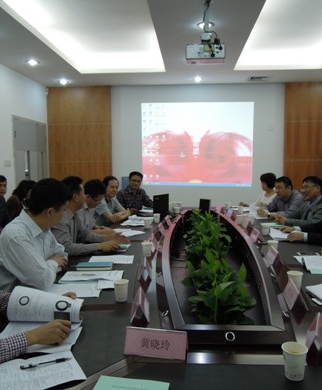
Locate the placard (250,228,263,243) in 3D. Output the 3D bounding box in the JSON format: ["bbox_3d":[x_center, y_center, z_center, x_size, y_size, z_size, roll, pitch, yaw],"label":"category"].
[{"bbox_3d":[0.782,0.331,2.944,0.070,0.080,0.200,0,5,2],"label":"placard"}]

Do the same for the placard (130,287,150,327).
[{"bbox_3d":[-0.088,0.471,1.561,0.077,0.078,0.210,0,5,-2],"label":"placard"}]

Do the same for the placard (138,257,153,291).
[{"bbox_3d":[-0.089,0.426,2.102,0.077,0.078,0.210,0,5,-2],"label":"placard"}]

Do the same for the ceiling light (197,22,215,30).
[{"bbox_3d":[0.462,-1.726,3.665,0.180,0.050,0.180,0,5,4],"label":"ceiling light"}]

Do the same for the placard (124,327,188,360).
[{"bbox_3d":[-0.016,0.490,1.206,0.202,0.080,0.070,1,5,10],"label":"placard"}]

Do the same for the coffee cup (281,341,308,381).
[{"bbox_3d":[0.398,0.497,1.073,0.074,0.085,0.074,0,5,5],"label":"coffee cup"}]

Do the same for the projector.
[{"bbox_3d":[0.361,-1.141,2.941,0.320,0.110,0.250,0,10,5],"label":"projector"}]

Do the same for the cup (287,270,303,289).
[{"bbox_3d":[0.680,0.441,1.828,0.075,0.088,0.075,0,5,4],"label":"cup"}]

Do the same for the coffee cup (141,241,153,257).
[{"bbox_3d":[-0.097,0.386,2.522,0.075,0.088,0.075,0,5,4],"label":"coffee cup"}]

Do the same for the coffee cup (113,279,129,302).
[{"bbox_3d":[-0.184,0.455,1.703,0.075,0.088,0.075,0,5,0],"label":"coffee cup"}]

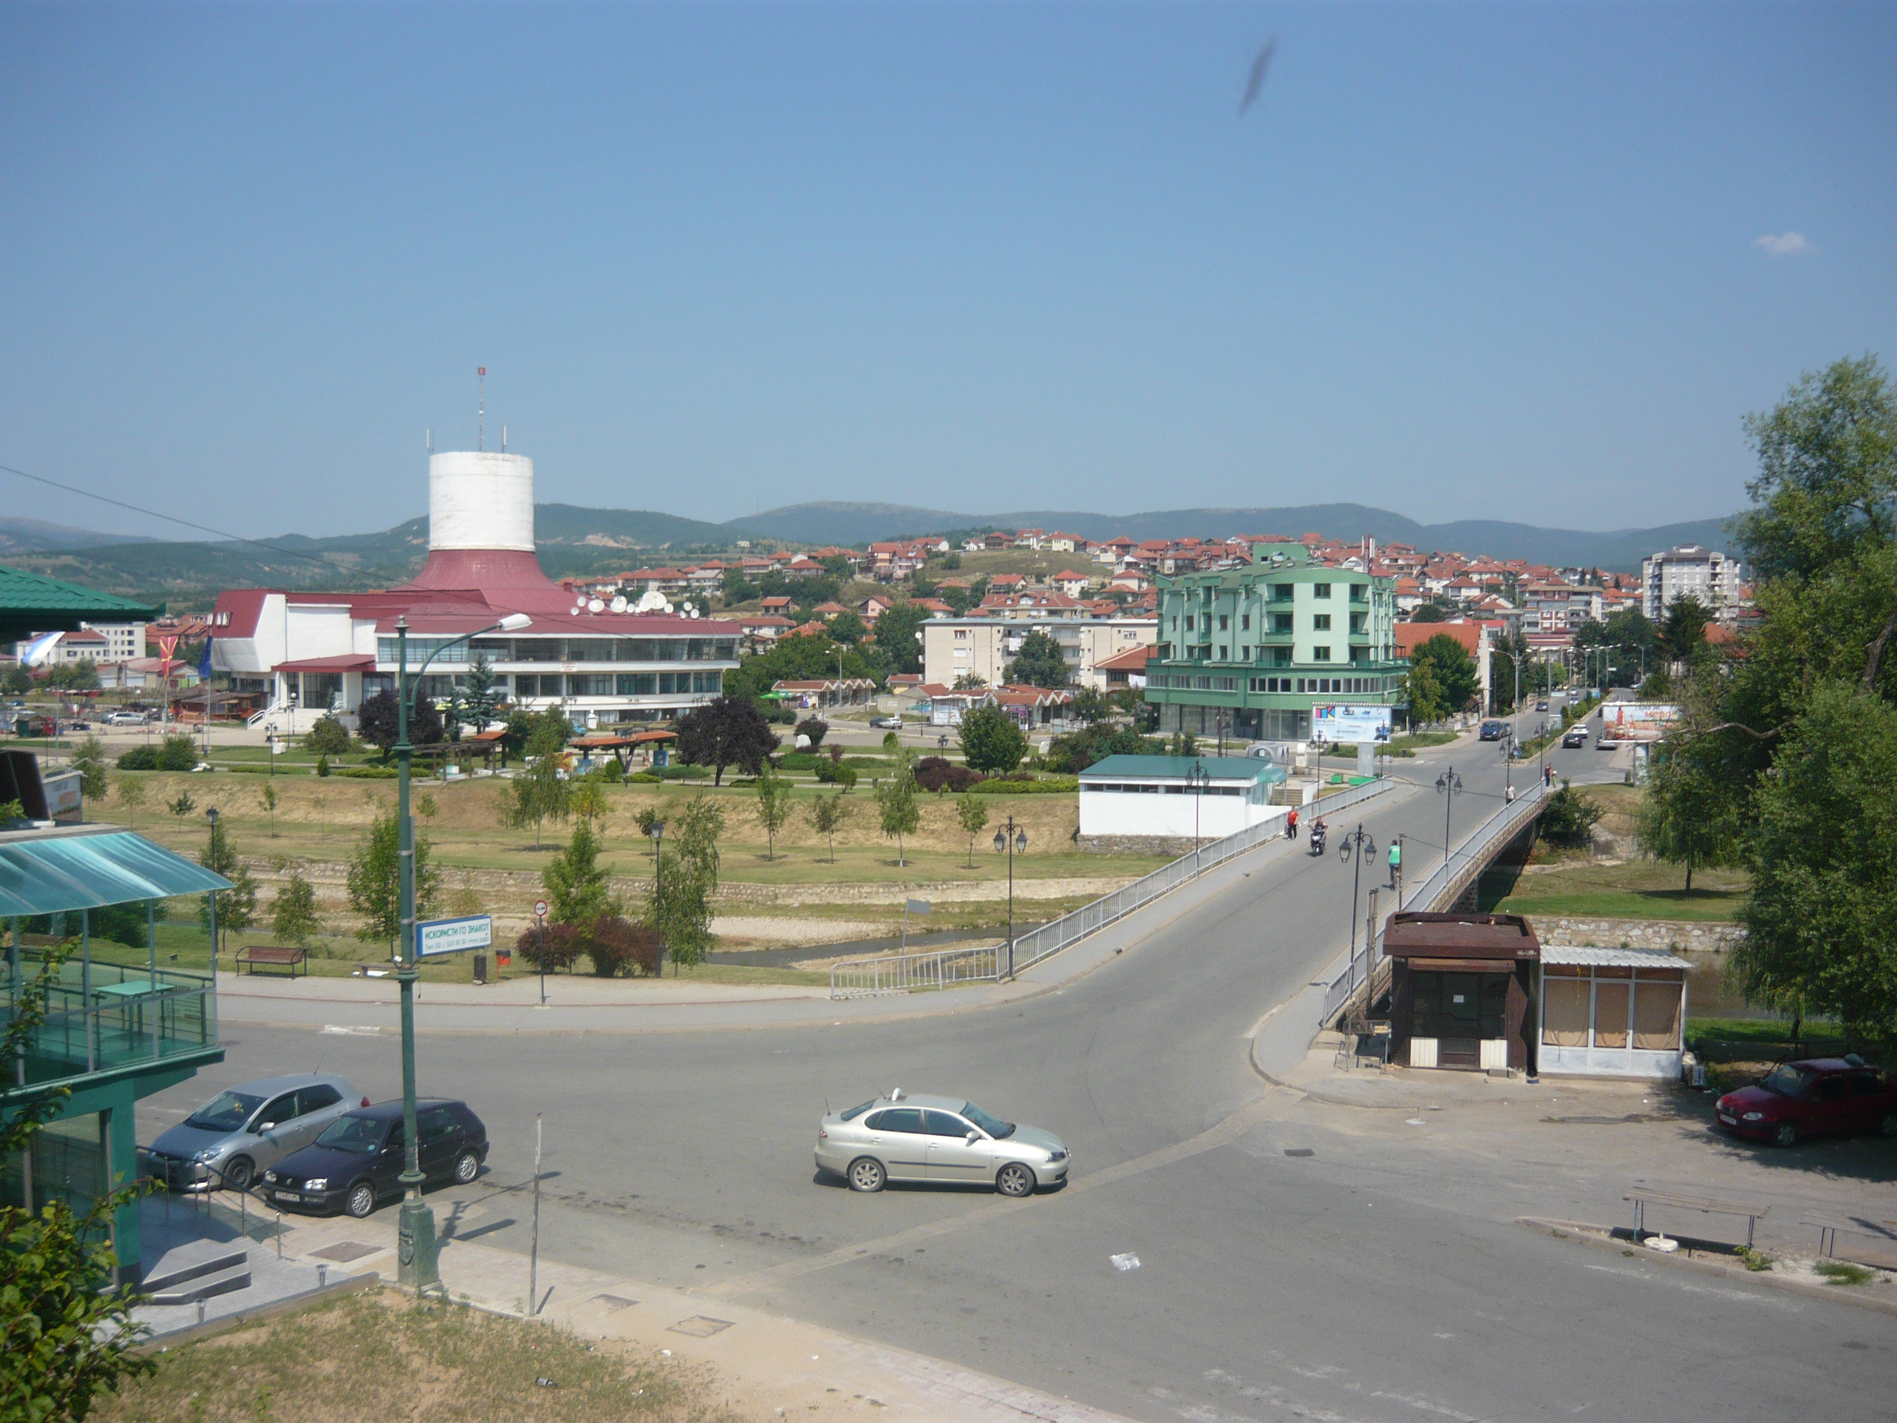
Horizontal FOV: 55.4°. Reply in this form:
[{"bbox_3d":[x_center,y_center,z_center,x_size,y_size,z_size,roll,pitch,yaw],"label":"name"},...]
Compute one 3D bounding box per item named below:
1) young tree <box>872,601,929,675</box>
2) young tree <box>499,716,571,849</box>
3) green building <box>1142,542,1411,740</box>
[{"bbox_3d":[-7.458,-10.670,280.000,8.949,12.850,8.681,0,3,0],"label":"young tree"},{"bbox_3d":[-22.253,3.915,97.500,3.835,6.952,3.720,0,3,0],"label":"young tree"},{"bbox_3d":[31.020,-6.755,173.205,20.000,18.373,19.000,0,3,-12],"label":"green building"}]

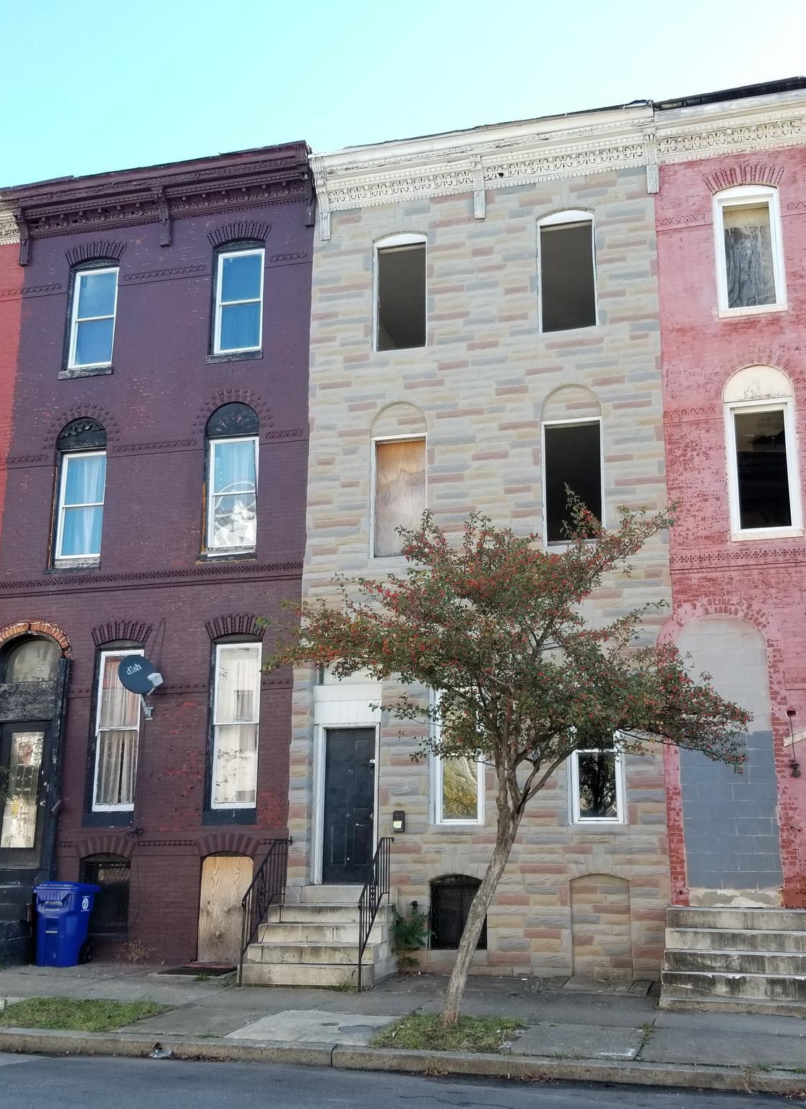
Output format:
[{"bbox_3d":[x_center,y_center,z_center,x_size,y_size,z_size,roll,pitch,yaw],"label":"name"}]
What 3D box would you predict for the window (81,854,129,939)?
[{"bbox_3d":[-4.057,4.662,15.164,0.768,1.102,0.152,-4,-14,14],"label":"window"}]

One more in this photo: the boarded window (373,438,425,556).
[{"bbox_3d":[-0.037,-0.818,15.505,0.753,1.719,0.150,-4,-14,14],"label":"boarded window"}]

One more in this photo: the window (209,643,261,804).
[{"bbox_3d":[-2.261,2.321,15.151,0.661,2.249,0.140,-3,-13,14],"label":"window"}]

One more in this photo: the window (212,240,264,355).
[{"bbox_3d":[-2.428,-3.803,16.429,0.813,1.832,0.140,-3,-13,13],"label":"window"}]

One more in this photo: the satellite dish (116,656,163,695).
[{"bbox_3d":[-3.581,1.645,15.132,0.546,0.566,0.455,10,-17,-37],"label":"satellite dish"}]

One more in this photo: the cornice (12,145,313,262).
[{"bbox_3d":[-3.761,-5.279,16.930,5.020,1.070,0.580,-3,-13,14],"label":"cornice"}]

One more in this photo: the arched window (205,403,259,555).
[{"bbox_3d":[-2.467,-1.083,16.054,0.819,2.294,0.172,-4,-14,14],"label":"arched window"}]

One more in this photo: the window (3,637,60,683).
[{"bbox_3d":[-5.296,1.527,15.975,0.874,0.669,0.100,-3,-13,13],"label":"window"}]

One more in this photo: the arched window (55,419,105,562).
[{"bbox_3d":[-4.723,-0.949,16.341,0.758,2.192,0.140,-3,-13,13],"label":"arched window"}]

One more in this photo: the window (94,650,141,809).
[{"bbox_3d":[-3.924,2.430,15.404,0.638,2.180,0.120,-3,-13,13],"label":"window"}]

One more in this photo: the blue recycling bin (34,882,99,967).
[{"bbox_3d":[-4.420,4.880,14.650,0.616,1.011,0.718,-4,-14,14],"label":"blue recycling bin"}]

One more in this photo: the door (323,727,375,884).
[{"bbox_3d":[-0.696,3.357,14.861,0.716,2.023,0.060,-4,-14,14],"label":"door"}]

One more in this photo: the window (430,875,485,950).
[{"bbox_3d":[0.698,4.434,13.783,0.703,0.894,0.140,-3,-13,13],"label":"window"}]

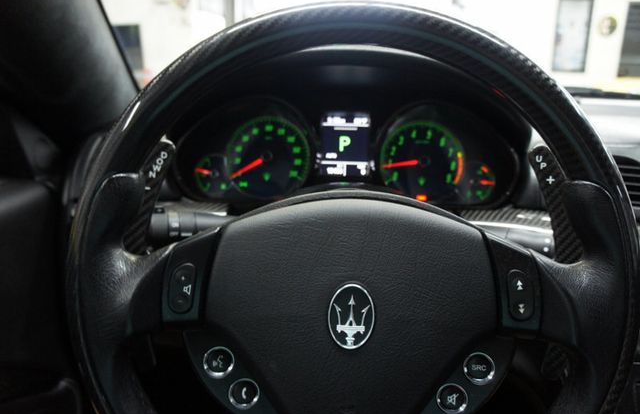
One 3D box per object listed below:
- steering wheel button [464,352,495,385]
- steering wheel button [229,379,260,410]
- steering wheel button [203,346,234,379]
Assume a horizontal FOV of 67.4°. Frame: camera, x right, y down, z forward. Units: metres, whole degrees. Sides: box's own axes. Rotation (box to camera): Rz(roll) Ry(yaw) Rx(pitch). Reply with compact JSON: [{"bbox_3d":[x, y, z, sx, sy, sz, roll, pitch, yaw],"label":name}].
[{"bbox_3d":[0.113,0.114,0.339,0.021,0.021,0.008,1,-4,0],"label":"steering wheel button"},{"bbox_3d":[-0.053,0.131,0.337,0.021,0.021,0.008,1,-4,0],"label":"steering wheel button"},{"bbox_3d":[-0.071,0.109,0.338,0.021,0.021,0.008,1,-4,0],"label":"steering wheel button"}]

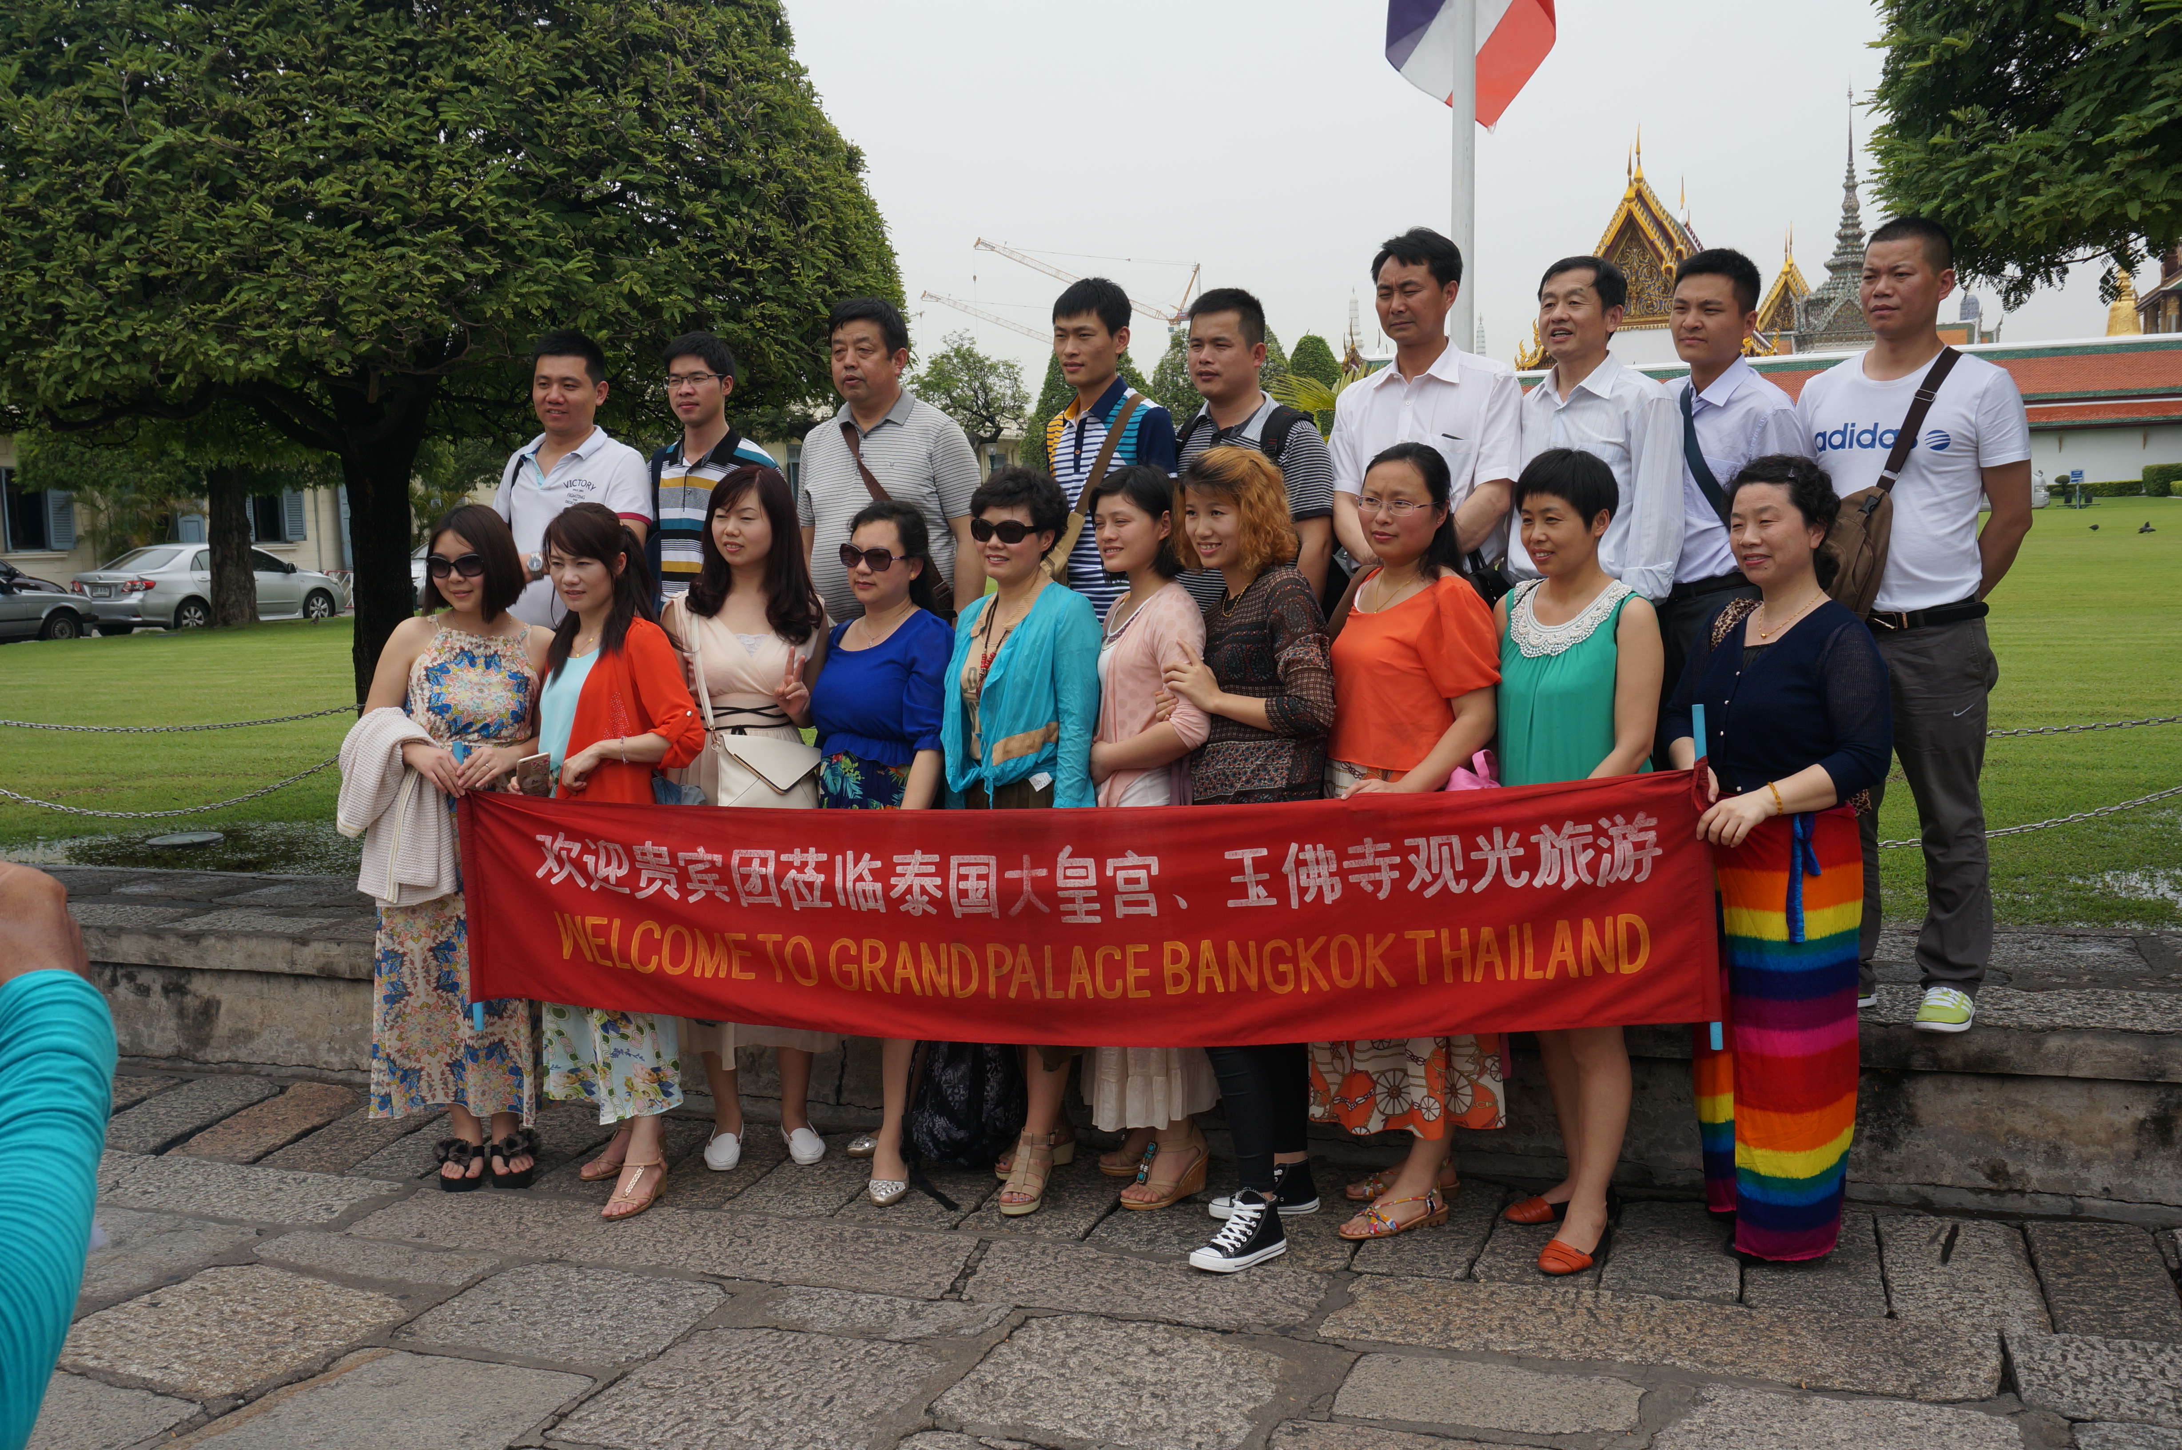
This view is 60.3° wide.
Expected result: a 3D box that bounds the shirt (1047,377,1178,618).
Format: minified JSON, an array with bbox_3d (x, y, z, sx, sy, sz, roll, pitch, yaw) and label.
[{"bbox_3d":[0.046,-0.506,4.649,0.450,0.700,0.270,4,9,35],"label":"shirt"}]

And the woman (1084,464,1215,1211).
[{"bbox_3d":[0.128,0.239,4.223,0.300,1.642,0.390,-8,9,-44],"label":"woman"}]

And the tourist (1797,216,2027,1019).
[{"bbox_3d":[1.762,-0.222,4.026,0.490,1.700,0.330,3,8,38],"label":"tourist"}]

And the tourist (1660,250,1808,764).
[{"bbox_3d":[1.466,-0.233,4.295,0.460,1.680,0.300,4,8,42],"label":"tourist"}]

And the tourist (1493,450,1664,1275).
[{"bbox_3d":[1.000,0.255,3.911,0.400,1.646,0.310,3,8,34],"label":"tourist"}]

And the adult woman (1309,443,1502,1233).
[{"bbox_3d":[0.682,0.235,4.102,0.440,1.689,0.330,5,9,41],"label":"adult woman"}]

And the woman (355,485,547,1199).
[{"bbox_3d":[-1.510,0.276,4.436,0.460,1.588,0.320,-2,7,-5],"label":"woman"}]

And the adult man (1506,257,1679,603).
[{"bbox_3d":[1.161,-0.219,4.296,0.470,1.670,0.300,3,8,36],"label":"adult man"}]

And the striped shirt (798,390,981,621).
[{"bbox_3d":[-0.525,-0.516,4.921,0.480,0.690,0.310,1,7,17],"label":"striped shirt"}]

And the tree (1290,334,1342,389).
[{"bbox_3d":[6.031,-7.601,50.328,1.900,5.720,1.900,-1,7,0],"label":"tree"}]

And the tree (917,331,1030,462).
[{"bbox_3d":[-2.864,-6.666,45.320,3.200,5.582,3.200,-1,7,0],"label":"tree"}]

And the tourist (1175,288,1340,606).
[{"bbox_3d":[0.392,-0.216,4.593,0.480,1.675,0.310,3,8,27],"label":"tourist"}]

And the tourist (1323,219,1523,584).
[{"bbox_3d":[0.752,-0.228,4.213,0.470,1.730,0.300,1,7,25],"label":"tourist"}]

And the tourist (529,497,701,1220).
[{"bbox_3d":[-1.061,0.303,4.276,0.450,1.600,0.350,2,7,32],"label":"tourist"}]

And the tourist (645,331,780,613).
[{"bbox_3d":[-1.024,-0.251,5.181,0.460,1.670,0.290,0,7,16],"label":"tourist"}]

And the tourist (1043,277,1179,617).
[{"bbox_3d":[0.050,-0.242,4.681,0.460,1.716,0.300,4,9,35],"label":"tourist"}]

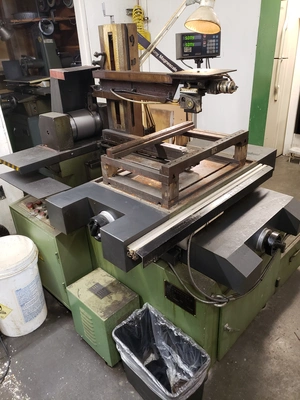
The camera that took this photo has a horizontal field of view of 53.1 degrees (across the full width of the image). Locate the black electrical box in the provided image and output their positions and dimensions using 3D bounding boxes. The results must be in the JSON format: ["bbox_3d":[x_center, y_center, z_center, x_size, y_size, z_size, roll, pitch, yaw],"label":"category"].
[{"bbox_3d":[0.314,-0.993,1.938,0.280,0.142,0.082,-13,28,-20],"label":"black electrical box"}]

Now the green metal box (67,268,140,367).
[{"bbox_3d":[-0.203,0.531,1.386,0.283,0.282,0.183,21,35,41],"label":"green metal box"}]

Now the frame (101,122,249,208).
[{"bbox_3d":[0.137,-0.205,1.454,0.401,0.171,0.614,20,34,39],"label":"frame"}]

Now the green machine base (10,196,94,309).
[{"bbox_3d":[-0.546,0.283,1.735,0.503,0.471,0.194,20,34,40],"label":"green machine base"}]

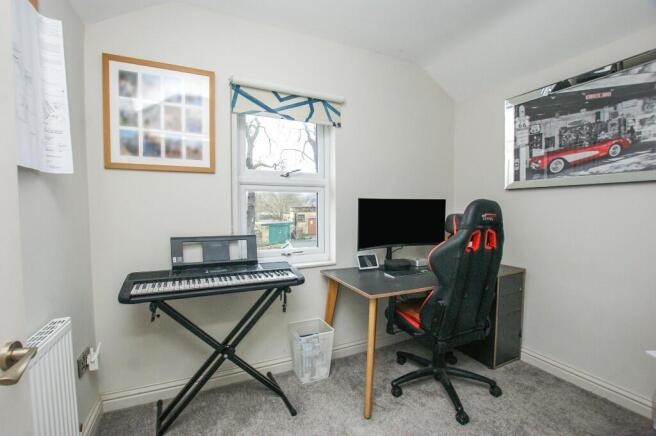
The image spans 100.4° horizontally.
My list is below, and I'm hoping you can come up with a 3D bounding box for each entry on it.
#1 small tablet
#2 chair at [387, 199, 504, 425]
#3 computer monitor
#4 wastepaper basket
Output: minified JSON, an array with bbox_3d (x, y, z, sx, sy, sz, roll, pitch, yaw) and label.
[{"bbox_3d":[0.330,0.359,2.239,0.178,0.118,0.065,-1,3,-22],"label":"small tablet"},{"bbox_3d":[0.798,0.536,1.886,0.700,1.310,0.700,-1,3,-24],"label":"chair"},{"bbox_3d":[0.544,0.140,2.188,0.810,0.570,0.260,-1,3,-22],"label":"computer monitor"},{"bbox_3d":[-0.127,0.999,2.050,0.262,0.362,0.240,-1,3,-27],"label":"wastepaper basket"}]

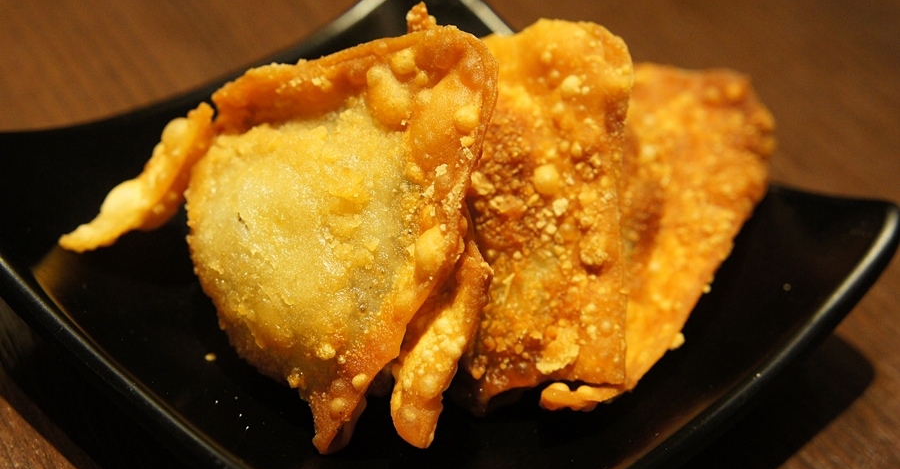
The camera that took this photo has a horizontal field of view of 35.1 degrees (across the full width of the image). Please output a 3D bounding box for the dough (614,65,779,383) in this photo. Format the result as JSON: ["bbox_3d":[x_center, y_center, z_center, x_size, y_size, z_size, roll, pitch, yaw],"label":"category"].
[{"bbox_3d":[0.043,-0.003,0.315,0.045,0.020,0.075,23,72,-7],"label":"dough"}]

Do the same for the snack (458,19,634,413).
[{"bbox_3d":[0.018,-0.004,0.298,0.043,0.021,0.081,3,74,-3],"label":"snack"}]

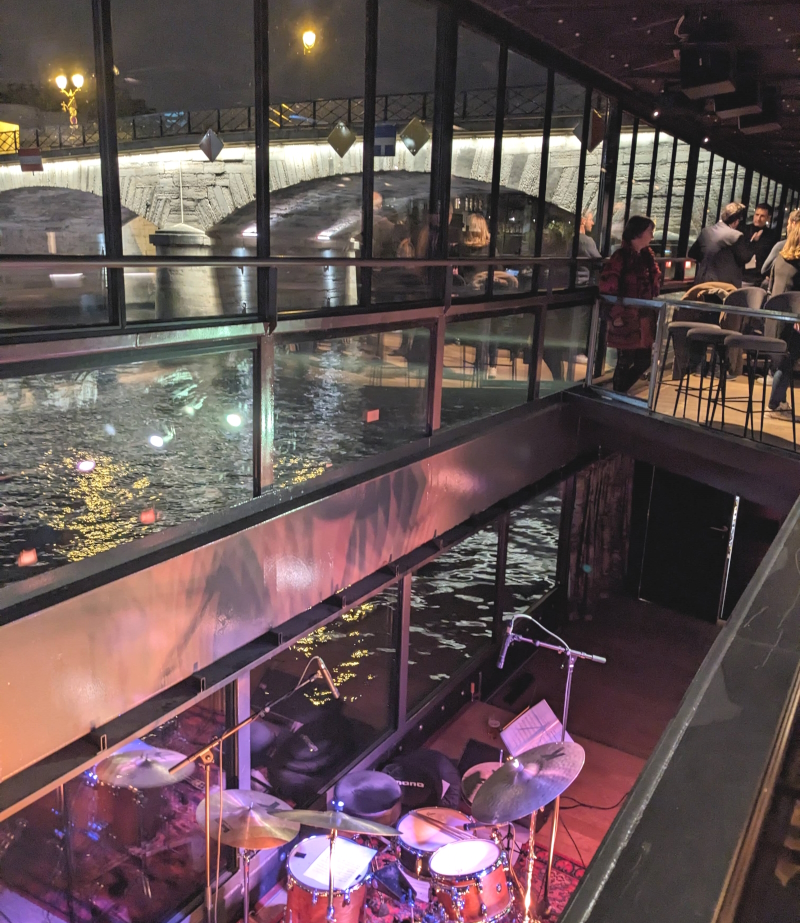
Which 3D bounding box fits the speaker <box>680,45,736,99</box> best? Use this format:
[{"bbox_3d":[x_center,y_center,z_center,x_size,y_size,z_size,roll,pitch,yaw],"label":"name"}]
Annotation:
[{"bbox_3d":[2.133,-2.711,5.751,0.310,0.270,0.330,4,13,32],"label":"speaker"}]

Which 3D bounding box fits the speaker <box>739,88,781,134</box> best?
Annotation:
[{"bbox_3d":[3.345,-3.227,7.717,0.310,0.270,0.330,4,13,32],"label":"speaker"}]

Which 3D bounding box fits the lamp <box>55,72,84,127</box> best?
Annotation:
[{"bbox_3d":[-16.558,-17.546,42.016,1.450,3.811,0.500,11,17,28],"label":"lamp"}]

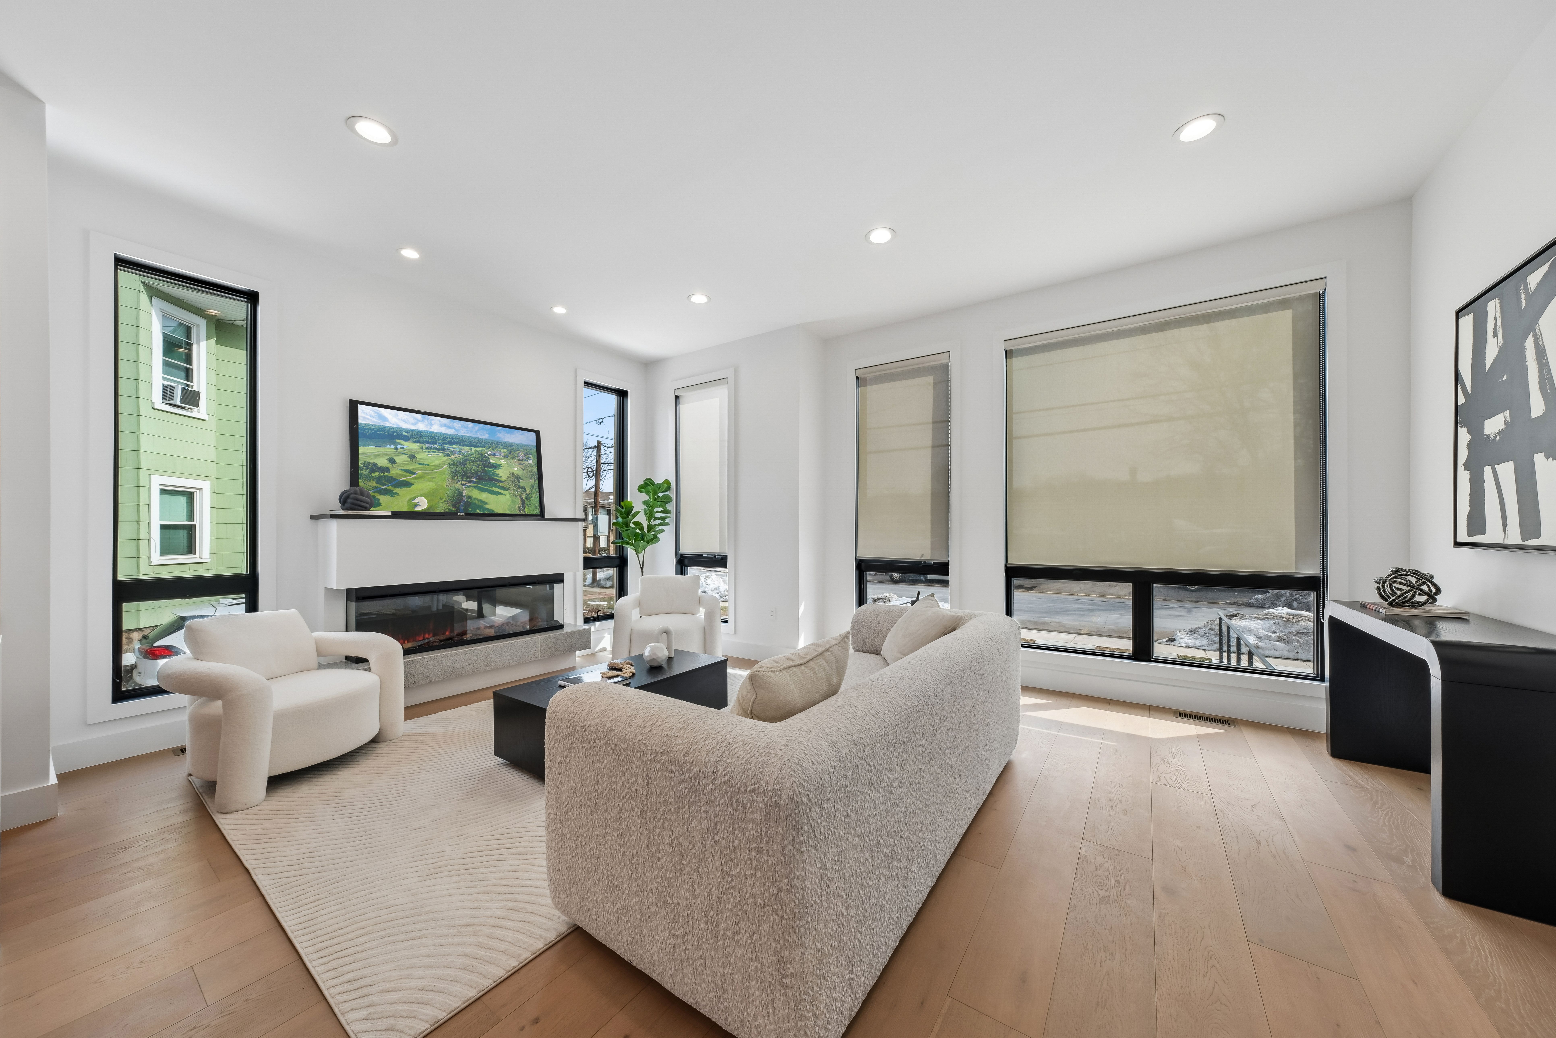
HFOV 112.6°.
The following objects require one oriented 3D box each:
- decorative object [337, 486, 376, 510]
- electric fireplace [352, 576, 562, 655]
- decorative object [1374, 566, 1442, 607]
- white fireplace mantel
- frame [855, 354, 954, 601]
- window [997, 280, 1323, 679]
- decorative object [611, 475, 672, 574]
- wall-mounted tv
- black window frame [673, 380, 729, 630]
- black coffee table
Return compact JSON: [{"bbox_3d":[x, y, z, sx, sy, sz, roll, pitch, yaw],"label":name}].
[{"bbox_3d":[-2.706,-0.130,3.317,0.175,0.160,0.175,-1,-1,36],"label":"decorative object"},{"bbox_3d":[-2.317,0.690,3.903,0.230,0.470,1.415,-1,-1,36],"label":"electric fireplace"},{"bbox_3d":[2.766,0.302,2.281,0.189,0.177,0.189,-1,-1,34],"label":"decorative object"},{"bbox_3d":[-2.310,0.213,3.883,0.363,0.456,1.728,-1,-1,34],"label":"white fireplace mantel"},{"bbox_3d":[1.070,-0.183,4.477,0.842,2.343,0.100,-1,-1,34],"label":"frame"},{"bbox_3d":[2.479,-0.210,3.523,1.739,2.347,0.100,-1,-1,34],"label":"window"},{"bbox_3d":[-1.298,0.441,5.065,0.600,1.680,0.600,0,-1,-9],"label":"decorative object"},{"bbox_3d":[-2.380,-0.380,3.868,0.060,0.729,1.300,-4,-3,34],"label":"wall-mounted tv"},{"bbox_3d":[-0.746,-0.170,5.160,0.732,2.342,0.100,-1,-1,36],"label":"black window frame"},{"bbox_3d":[-0.916,1.078,3.063,0.564,0.329,1.214,-1,-1,36],"label":"black coffee table"}]

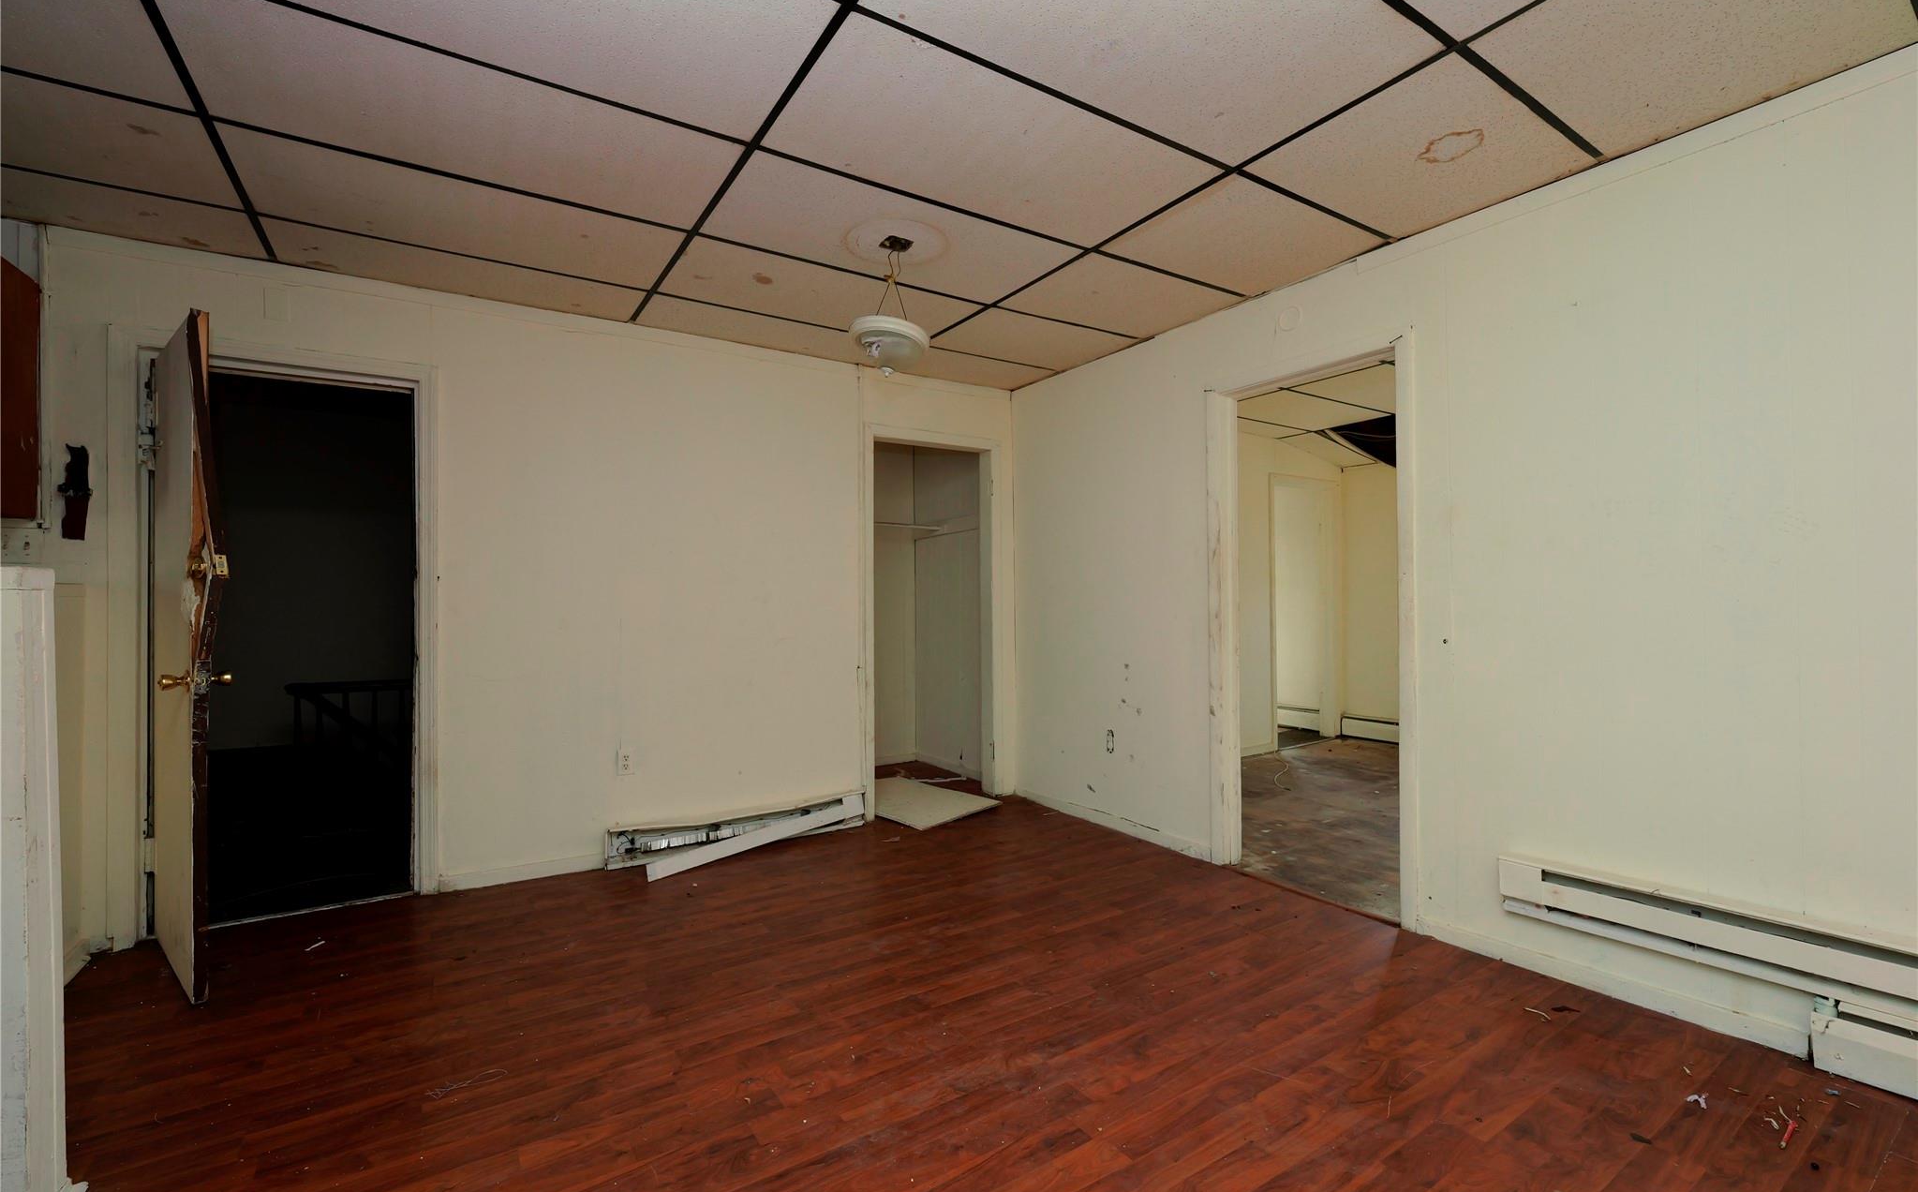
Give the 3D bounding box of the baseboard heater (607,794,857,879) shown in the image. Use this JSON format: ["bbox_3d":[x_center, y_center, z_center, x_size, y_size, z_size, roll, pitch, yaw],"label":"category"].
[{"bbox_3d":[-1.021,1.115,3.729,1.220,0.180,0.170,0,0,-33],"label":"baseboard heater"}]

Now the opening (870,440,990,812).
[{"bbox_3d":[-0.153,0.179,4.383,0.770,2.030,0.140,0,0,-33],"label":"opening"}]

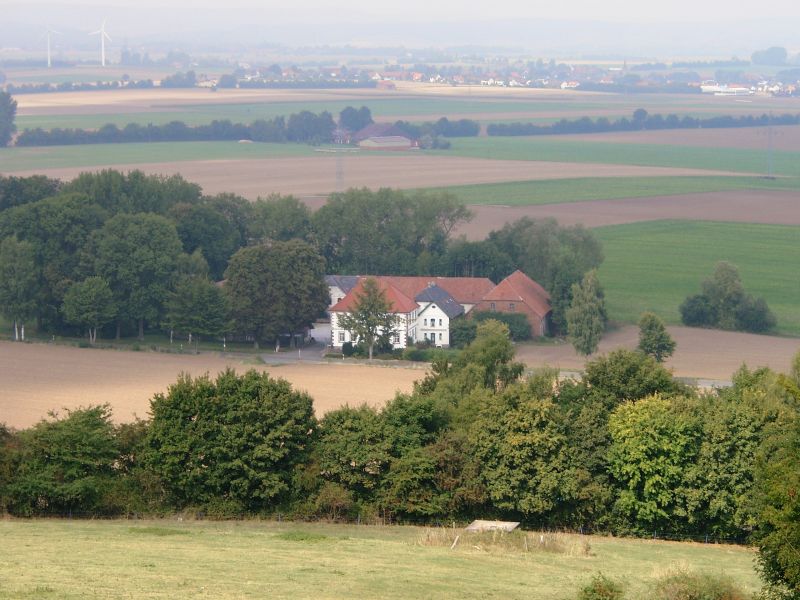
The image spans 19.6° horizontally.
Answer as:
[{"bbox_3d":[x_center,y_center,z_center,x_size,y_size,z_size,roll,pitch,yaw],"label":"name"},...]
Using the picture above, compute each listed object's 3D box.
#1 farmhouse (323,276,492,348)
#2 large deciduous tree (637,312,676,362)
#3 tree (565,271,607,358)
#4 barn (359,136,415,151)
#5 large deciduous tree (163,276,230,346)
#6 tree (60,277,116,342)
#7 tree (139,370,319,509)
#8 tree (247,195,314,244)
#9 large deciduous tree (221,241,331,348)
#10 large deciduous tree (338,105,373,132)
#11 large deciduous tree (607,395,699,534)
[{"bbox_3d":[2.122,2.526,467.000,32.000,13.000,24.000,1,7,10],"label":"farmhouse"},{"bbox_3d":[48.501,7.091,437.000,7.500,9.300,7.300,0,7,0],"label":"large deciduous tree"},{"bbox_3d":[36.072,2.418,447.000,7.700,16.800,7.500,0,7,0],"label":"tree"},{"bbox_3d":[-7.272,-84.307,1245.000,29.000,7.500,15.000,1,7,5],"label":"barn"},{"bbox_3d":[-40.769,2.304,463.000,13.500,13.600,12.500,0,7,0],"label":"large deciduous tree"},{"bbox_3d":[-62.405,2.003,463.000,11.200,13.400,10.800,0,7,0],"label":"tree"},{"bbox_3d":[-16.968,13.982,230.000,16.600,13.800,14.500,0,7,0],"label":"tree"},{"bbox_3d":[-29.473,-16.401,570.000,15.700,21.000,15.000,0,7,0],"label":"tree"},{"bbox_3d":[-24.581,-1.095,460.000,20.500,21.000,18.500,0,7,0],"label":"large deciduous tree"},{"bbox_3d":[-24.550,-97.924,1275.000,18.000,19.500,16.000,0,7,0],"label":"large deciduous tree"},{"bbox_3d":[24.255,15.802,222.000,8.800,13.200,8.800,0,7,0],"label":"large deciduous tree"}]

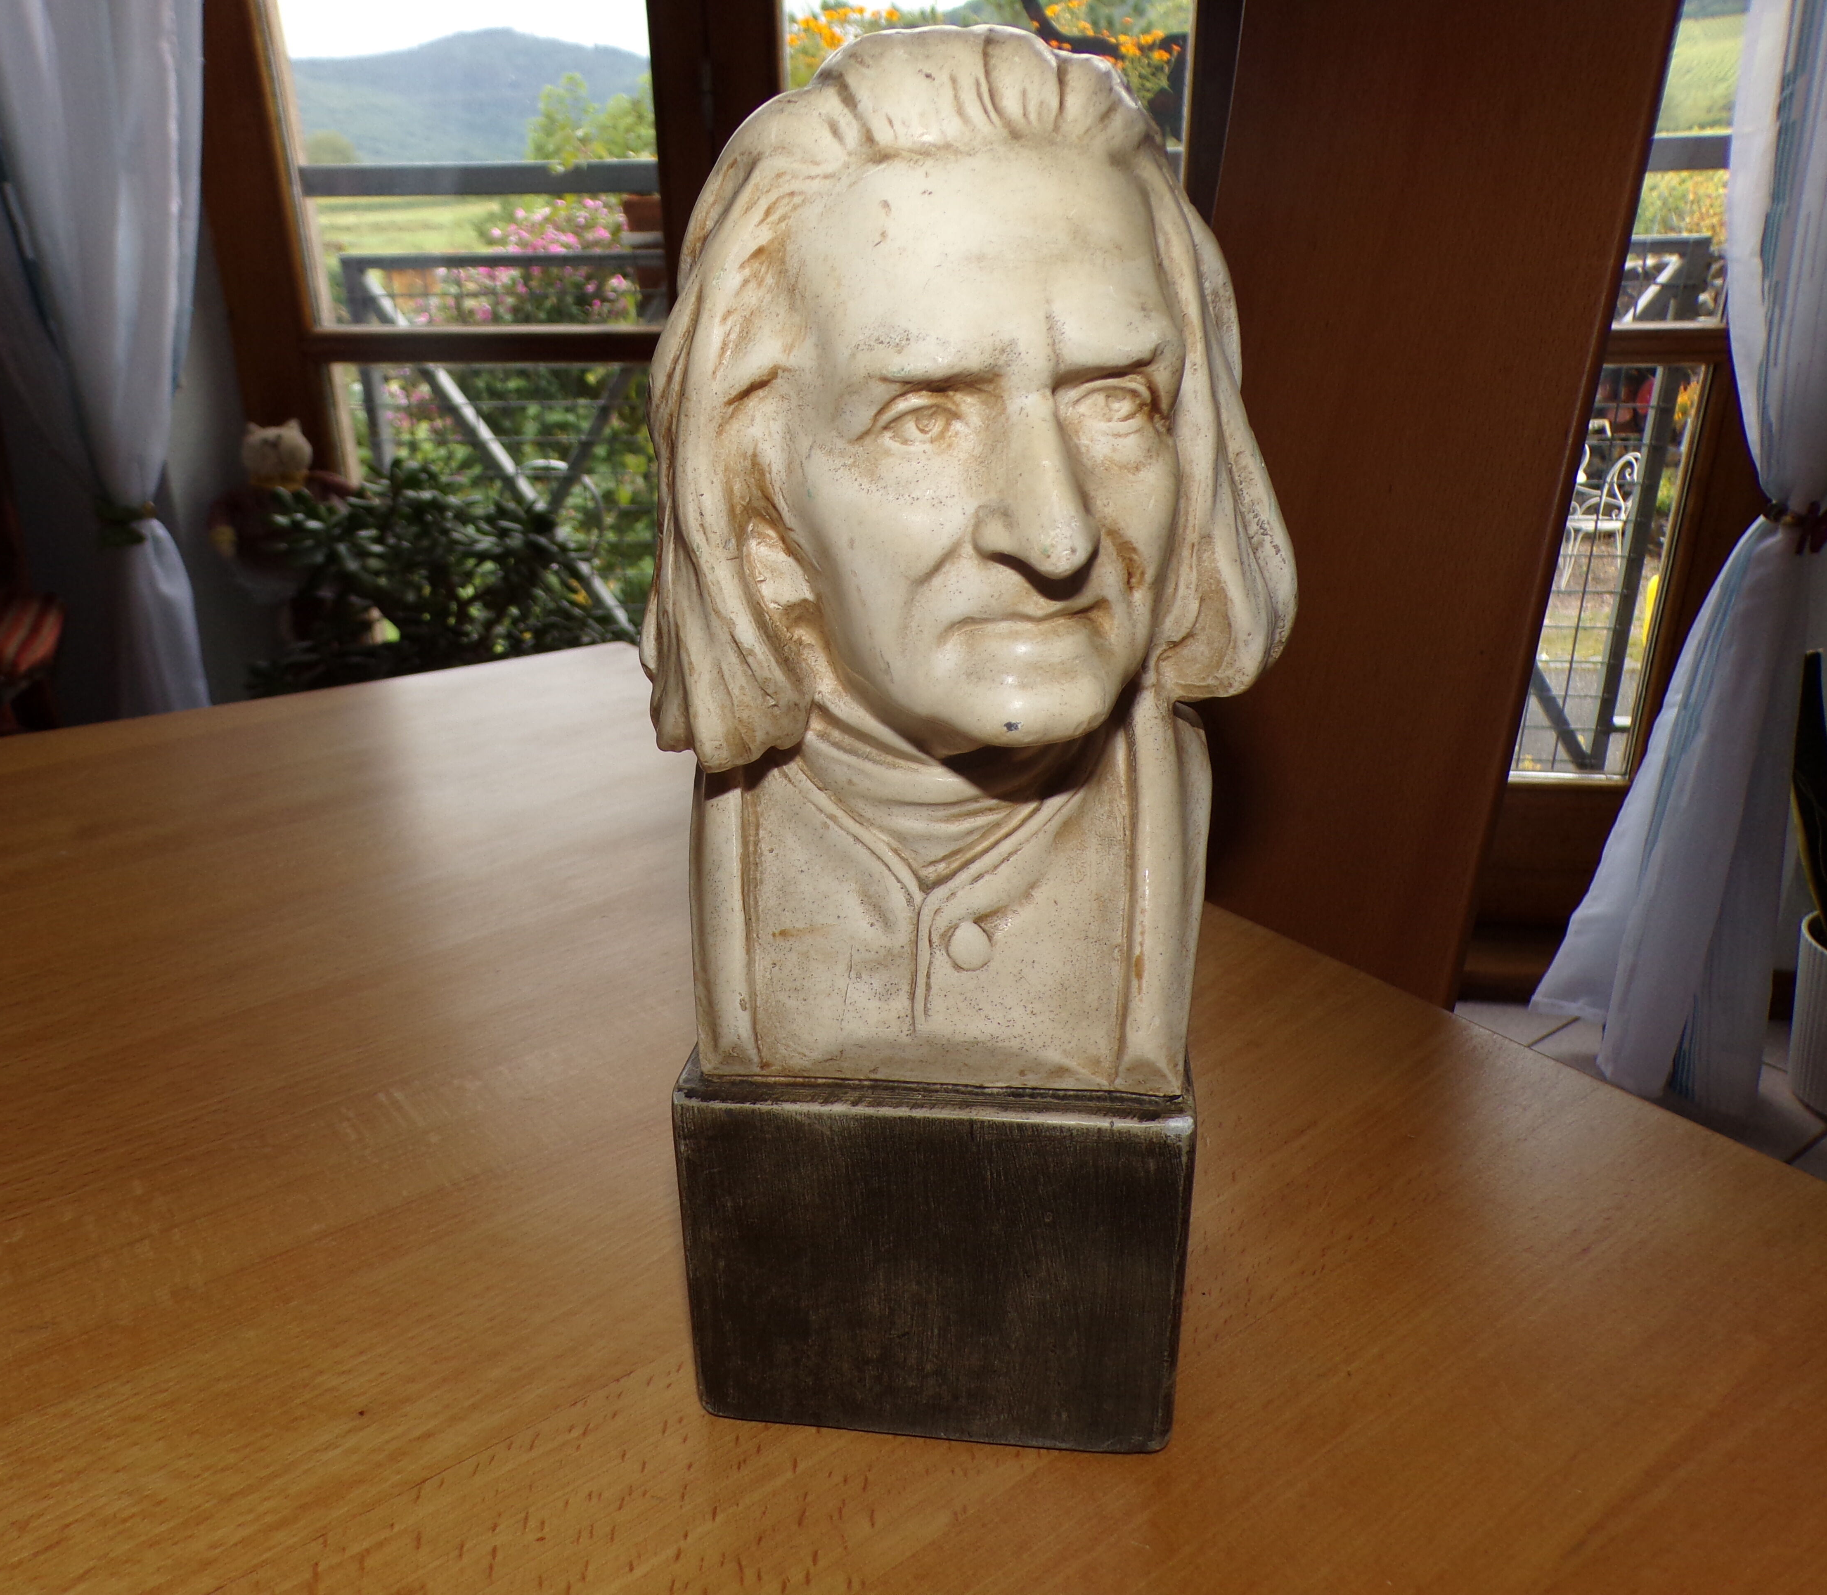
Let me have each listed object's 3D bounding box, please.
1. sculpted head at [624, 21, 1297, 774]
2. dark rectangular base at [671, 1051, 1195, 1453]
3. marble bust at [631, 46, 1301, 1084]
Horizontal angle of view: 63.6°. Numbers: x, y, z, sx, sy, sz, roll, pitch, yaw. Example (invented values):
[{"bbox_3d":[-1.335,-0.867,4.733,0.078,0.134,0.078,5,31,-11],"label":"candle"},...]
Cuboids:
[{"bbox_3d":[0.010,-0.084,0.319,0.138,0.150,0.137,-6,23,-14],"label":"sculpted head"},{"bbox_3d":[0.009,0.093,0.393,0.116,0.093,0.106,2,22,5],"label":"dark rectangular base"},{"bbox_3d":[0.010,-0.051,0.332,0.142,0.221,0.137,0,22,2],"label":"marble bust"}]

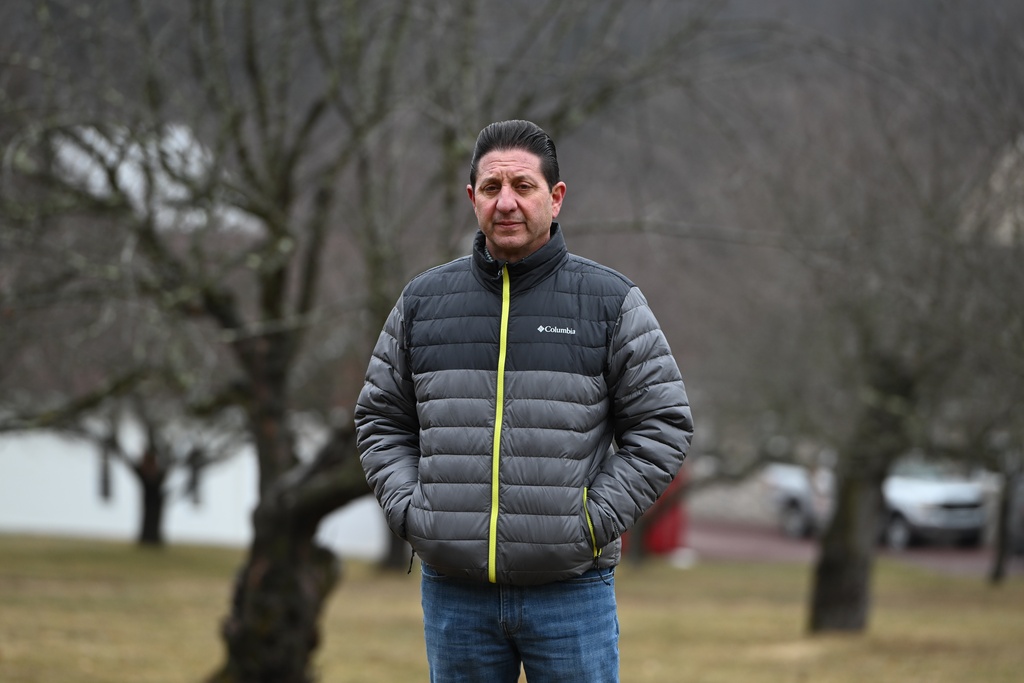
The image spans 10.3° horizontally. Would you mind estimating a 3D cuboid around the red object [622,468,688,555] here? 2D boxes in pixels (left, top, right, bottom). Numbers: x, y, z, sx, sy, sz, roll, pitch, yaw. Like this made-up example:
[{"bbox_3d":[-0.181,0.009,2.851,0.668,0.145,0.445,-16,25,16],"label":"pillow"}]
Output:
[{"bbox_3d":[2.150,2.830,97.000,1.800,1.550,1.700,0,-2,0],"label":"red object"}]

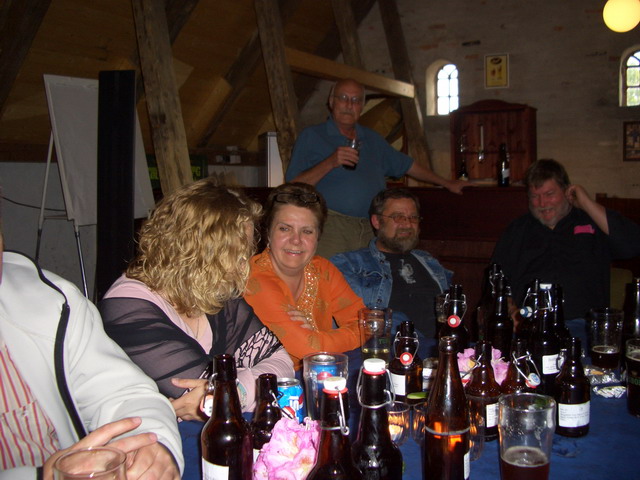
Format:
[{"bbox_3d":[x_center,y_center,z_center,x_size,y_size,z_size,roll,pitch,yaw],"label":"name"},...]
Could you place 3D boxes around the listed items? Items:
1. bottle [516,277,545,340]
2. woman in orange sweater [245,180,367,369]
[{"bbox_3d":[0.562,0.220,1.701,0.071,0.235,0.071,0,4,0],"label":"bottle"},{"bbox_3d":[-0.013,0.458,1.808,0.540,1.235,0.720,-2,4,-23],"label":"woman in orange sweater"}]

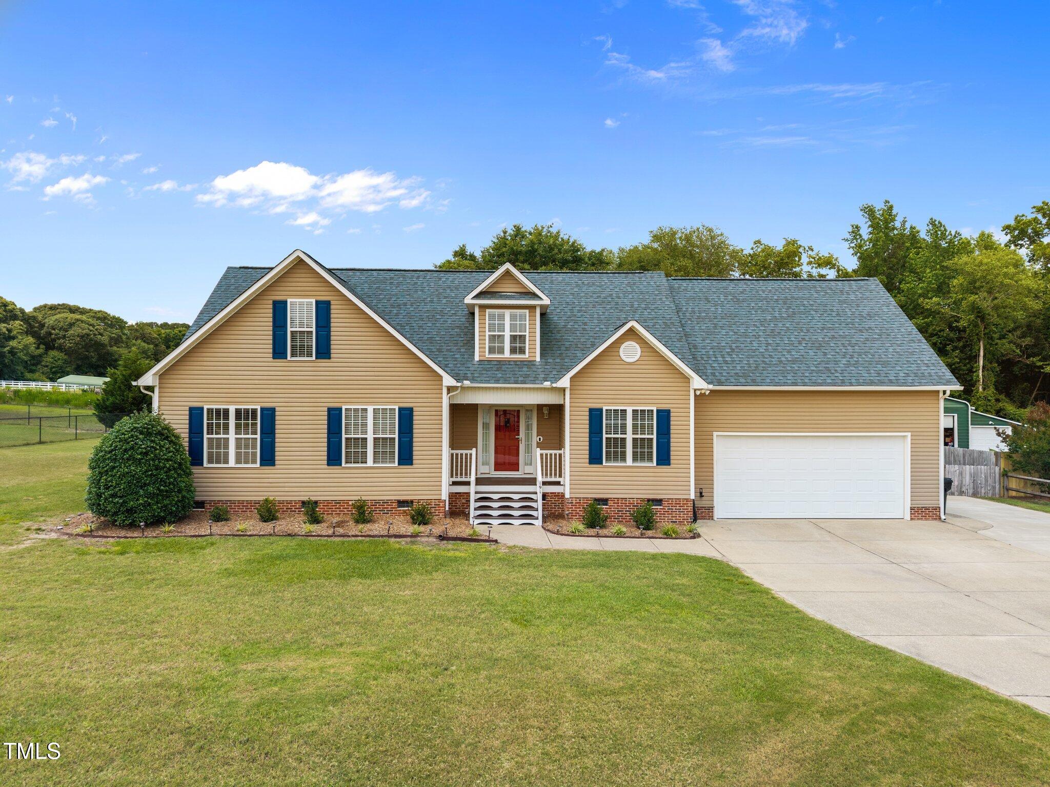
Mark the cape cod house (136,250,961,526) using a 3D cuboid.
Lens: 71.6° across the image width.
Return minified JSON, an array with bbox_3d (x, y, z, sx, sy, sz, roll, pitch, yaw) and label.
[{"bbox_3d":[1.000,-0.250,21.300,19.760,6.950,9.850,0,0,-2],"label":"cape cod house"}]

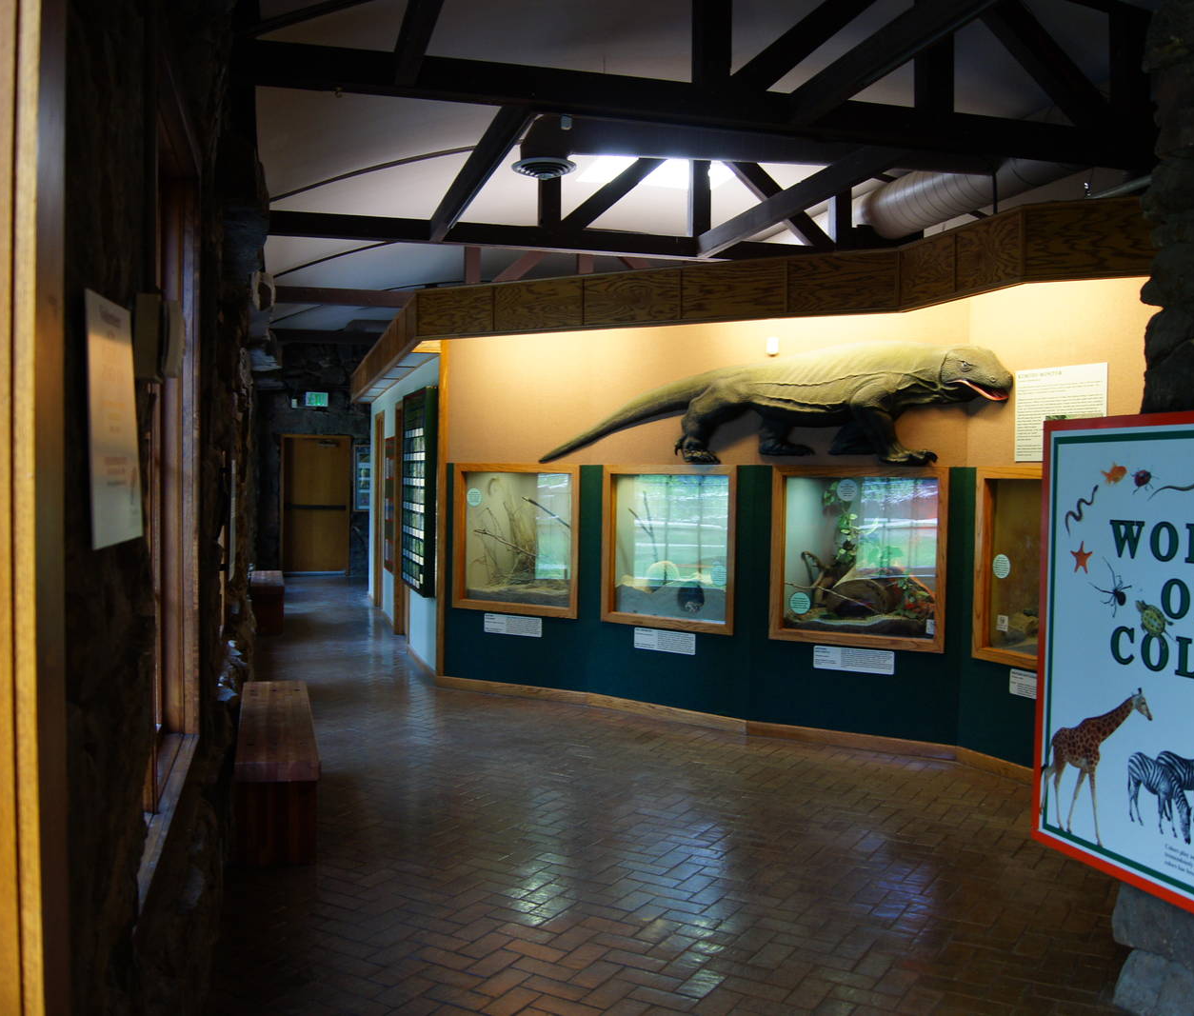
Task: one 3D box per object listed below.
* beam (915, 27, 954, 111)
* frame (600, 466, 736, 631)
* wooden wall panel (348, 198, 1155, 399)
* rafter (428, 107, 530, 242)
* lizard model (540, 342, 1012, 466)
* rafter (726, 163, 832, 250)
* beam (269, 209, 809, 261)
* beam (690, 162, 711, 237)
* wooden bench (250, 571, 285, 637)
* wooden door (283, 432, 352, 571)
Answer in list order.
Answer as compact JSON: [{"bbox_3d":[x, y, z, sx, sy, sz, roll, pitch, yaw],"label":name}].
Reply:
[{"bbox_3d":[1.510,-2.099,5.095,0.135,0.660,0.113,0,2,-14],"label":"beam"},{"bbox_3d":[0.472,0.255,7.442,1.065,1.056,0.080,2,2,40],"label":"frame"},{"bbox_3d":[-1.119,-1.316,9.140,1.835,0.335,11.378,0,2,-29],"label":"wooden wall panel"},{"bbox_3d":[-0.684,-1.762,6.084,0.090,0.135,2.866,0,2,-14],"label":"rafter"},{"bbox_3d":[0.886,-0.589,6.735,3.072,0.665,0.520,2,2,35],"label":"lizard model"},{"bbox_3d":[1.247,-2.224,8.106,1.058,0.096,0.113,42,-8,-12],"label":"rafter"},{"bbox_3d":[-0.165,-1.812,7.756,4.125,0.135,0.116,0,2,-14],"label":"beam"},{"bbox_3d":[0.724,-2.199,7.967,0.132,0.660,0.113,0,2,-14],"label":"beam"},{"bbox_3d":[-3.448,0.956,11.940,0.345,0.445,1.740,0,2,-16],"label":"wooden bench"},{"bbox_3d":[-4.240,-0.043,17.282,1.030,2.090,0.100,0,2,-14],"label":"wooden door"}]

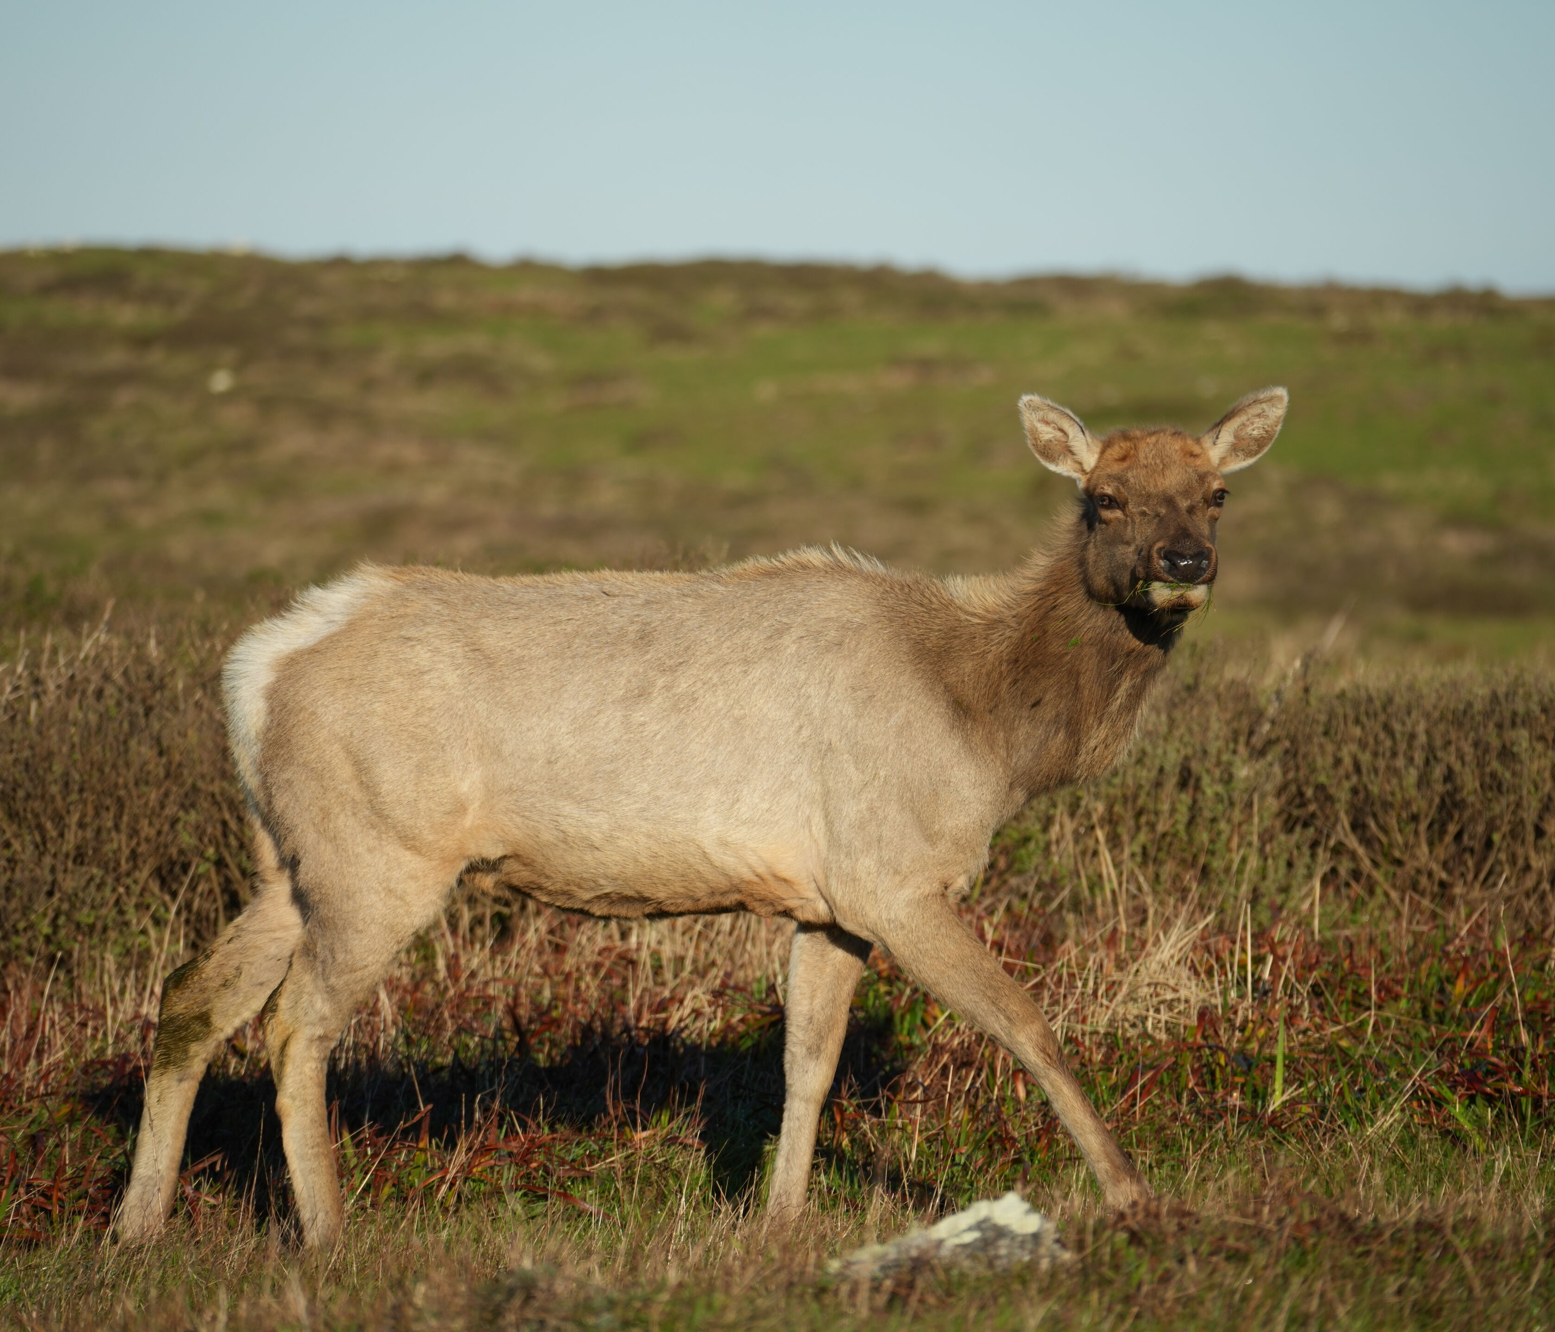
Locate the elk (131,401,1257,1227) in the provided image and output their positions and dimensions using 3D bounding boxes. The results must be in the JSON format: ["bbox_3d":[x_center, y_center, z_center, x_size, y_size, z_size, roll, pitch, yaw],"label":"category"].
[{"bbox_3d":[-0.126,0.257,27.400,1.930,1.450,0.550,0,1,-7],"label":"elk"}]

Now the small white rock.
[{"bbox_3d":[0.267,0.892,25.900,0.370,0.150,0.270,0,1,0],"label":"small white rock"}]

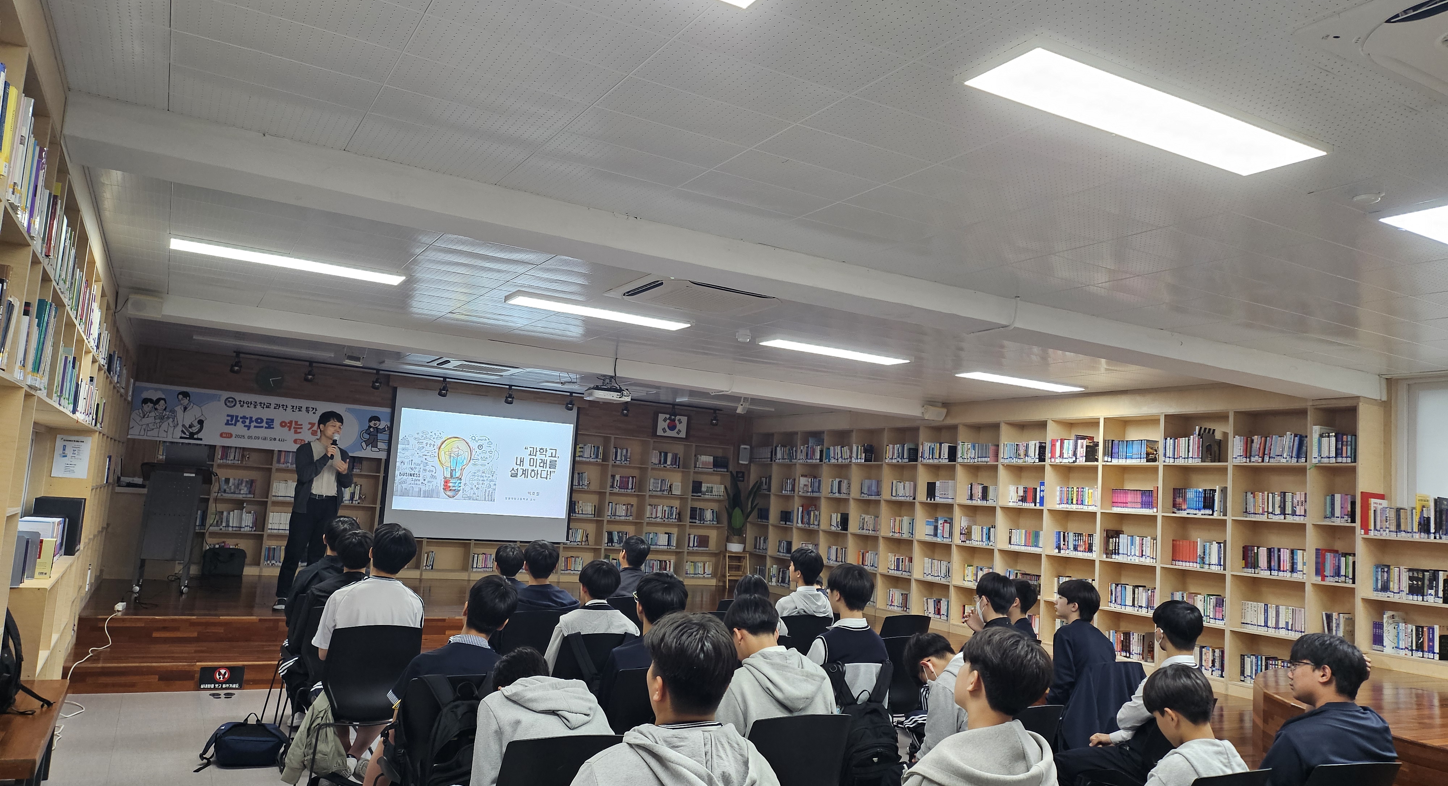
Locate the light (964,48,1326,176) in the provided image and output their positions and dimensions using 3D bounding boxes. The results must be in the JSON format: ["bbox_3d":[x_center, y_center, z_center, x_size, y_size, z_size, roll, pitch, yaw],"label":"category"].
[{"bbox_3d":[1.283,-0.816,2.966,1.270,0.045,0.295,7,-7,-28],"label":"light"}]

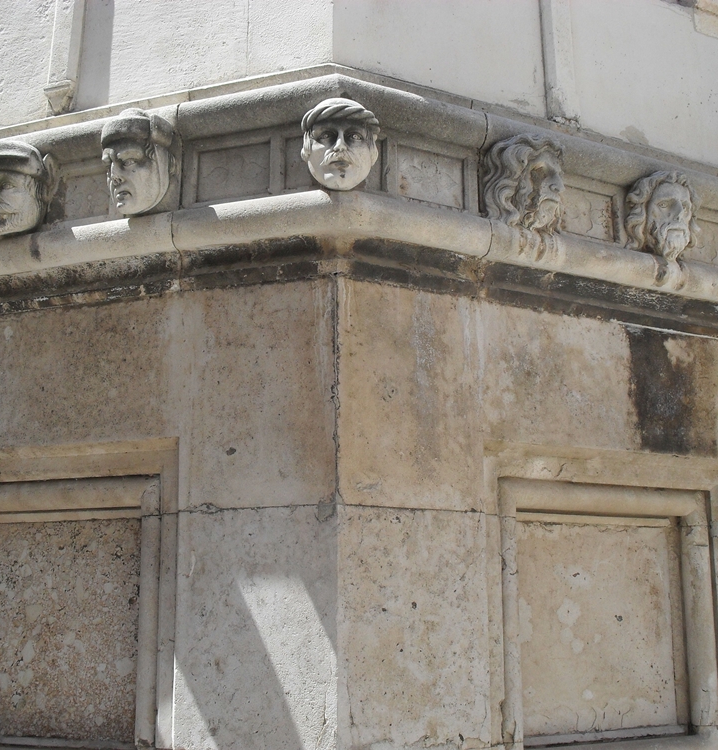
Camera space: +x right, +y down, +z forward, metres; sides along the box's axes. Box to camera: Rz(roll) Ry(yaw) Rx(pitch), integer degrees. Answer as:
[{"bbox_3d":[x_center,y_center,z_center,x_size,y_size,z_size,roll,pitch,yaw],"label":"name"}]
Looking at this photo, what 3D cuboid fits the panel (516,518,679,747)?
[{"bbox_3d":[0.881,0.928,3.746,0.733,0.740,0.060,6,-13,-28],"label":"panel"}]

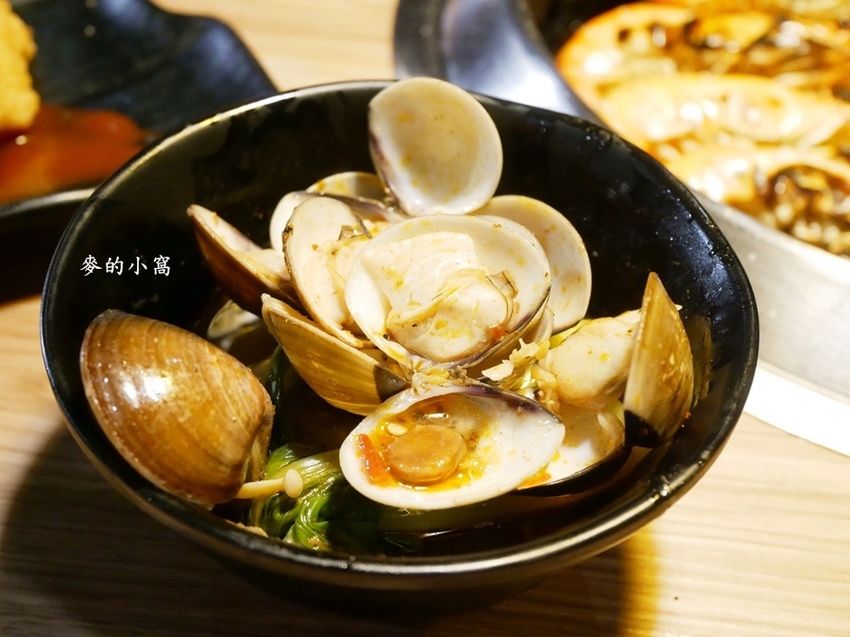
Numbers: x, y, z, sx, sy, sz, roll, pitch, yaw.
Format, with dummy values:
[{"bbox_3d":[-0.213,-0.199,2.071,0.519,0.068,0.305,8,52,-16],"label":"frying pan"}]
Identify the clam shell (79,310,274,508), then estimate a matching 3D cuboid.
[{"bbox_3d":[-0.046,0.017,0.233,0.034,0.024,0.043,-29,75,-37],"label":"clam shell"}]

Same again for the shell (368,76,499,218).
[{"bbox_3d":[0.002,-0.039,0.280,0.034,0.011,0.030,41,72,-8],"label":"shell"}]

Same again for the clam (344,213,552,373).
[{"bbox_3d":[0.005,-0.004,0.252,0.041,0.013,0.035,3,65,6],"label":"clam"}]

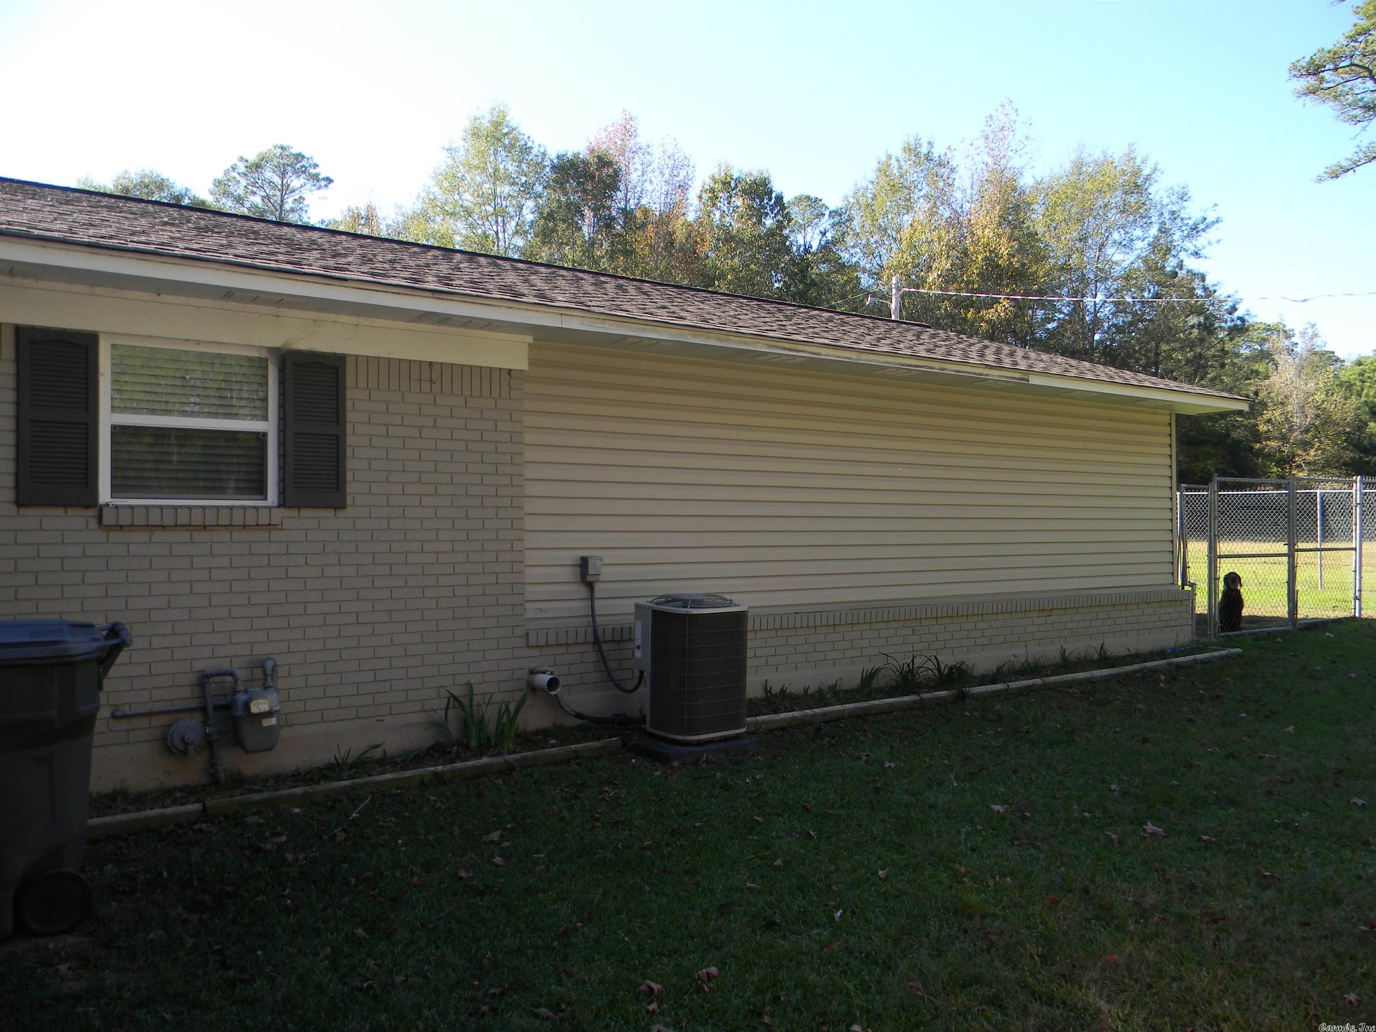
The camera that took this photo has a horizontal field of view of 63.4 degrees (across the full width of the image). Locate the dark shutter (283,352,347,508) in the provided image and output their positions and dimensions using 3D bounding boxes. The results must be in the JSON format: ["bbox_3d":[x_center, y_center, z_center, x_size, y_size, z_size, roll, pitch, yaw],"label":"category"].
[{"bbox_3d":[-2.132,-0.485,6.365,0.355,0.885,0.035,0,-1,-36],"label":"dark shutter"}]

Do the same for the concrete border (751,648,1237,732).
[{"bbox_3d":[2.949,1.429,9.527,6.750,0.080,0.105,0,0,-36],"label":"concrete border"}]

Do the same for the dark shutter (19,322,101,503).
[{"bbox_3d":[-3.170,-0.489,5.601,0.360,0.885,0.035,0,-1,-36],"label":"dark shutter"}]

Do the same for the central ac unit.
[{"bbox_3d":[0.032,0.953,7.200,0.560,0.865,0.560,0,-1,-42],"label":"central ac unit"}]

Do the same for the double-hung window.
[{"bbox_3d":[-2.686,-0.496,6.038,0.895,0.885,0.080,0,-1,-36],"label":"double-hung window"}]

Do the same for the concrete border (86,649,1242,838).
[{"bbox_3d":[1.366,1.442,8.362,10.680,0.080,0.105,-1,0,-36],"label":"concrete border"}]

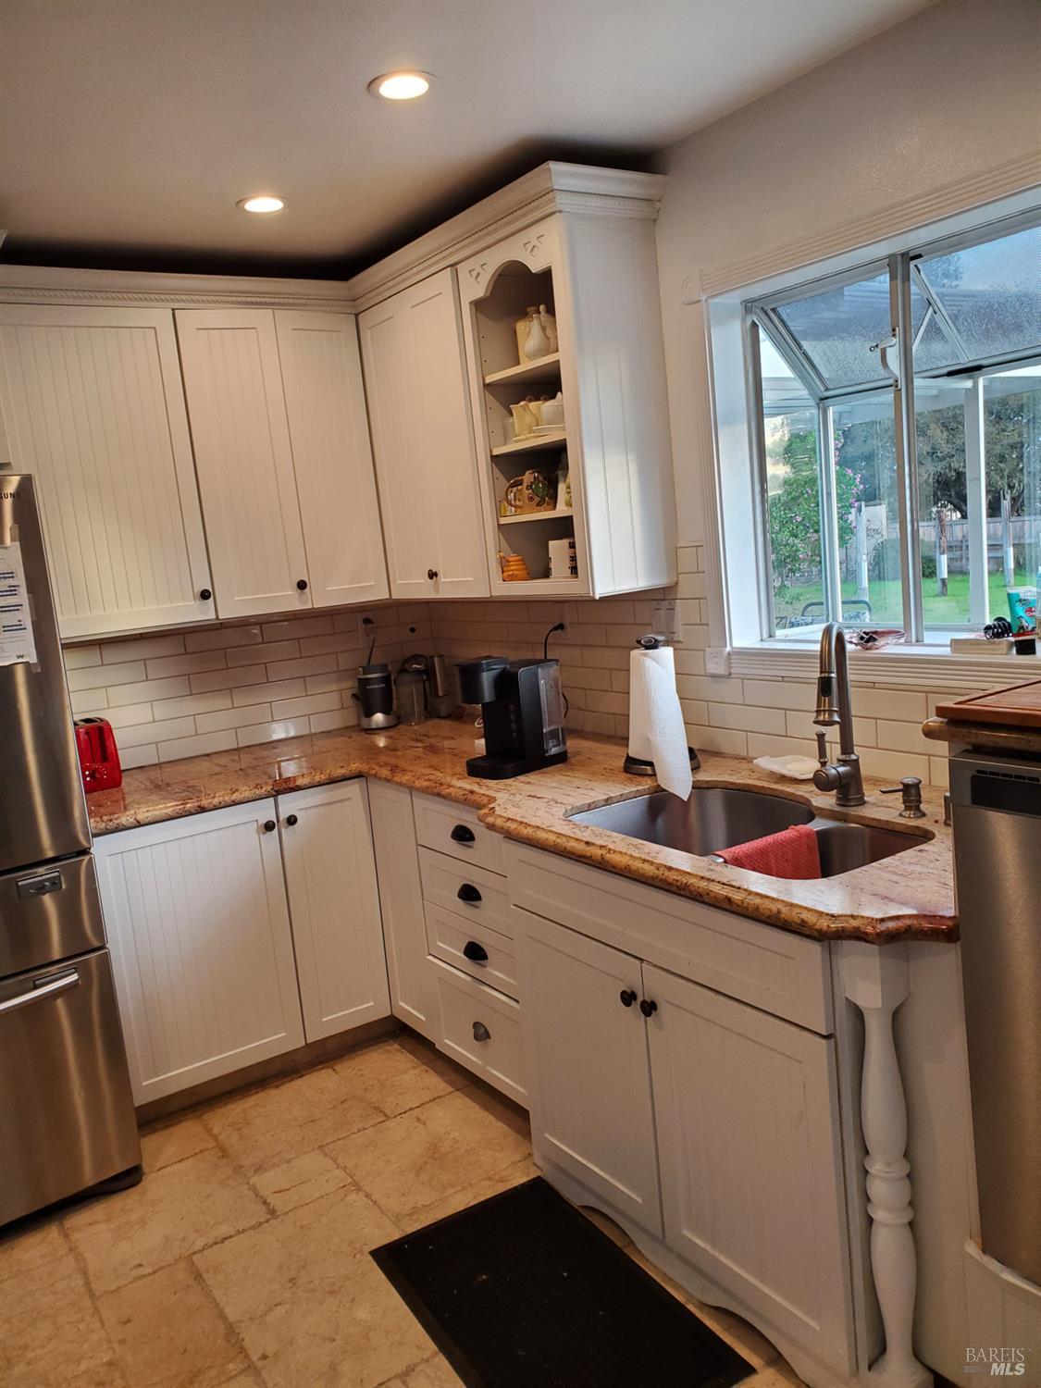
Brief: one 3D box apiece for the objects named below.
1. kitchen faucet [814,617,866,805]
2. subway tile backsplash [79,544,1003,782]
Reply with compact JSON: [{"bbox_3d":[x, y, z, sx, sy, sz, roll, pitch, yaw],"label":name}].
[{"bbox_3d":[0.625,0.049,2.116,0.110,0.390,0.240,-1,9,27],"label":"kitchen faucet"},{"bbox_3d":[-0.240,-0.021,2.577,1.416,0.558,2.425,-11,10,-32],"label":"subway tile backsplash"}]

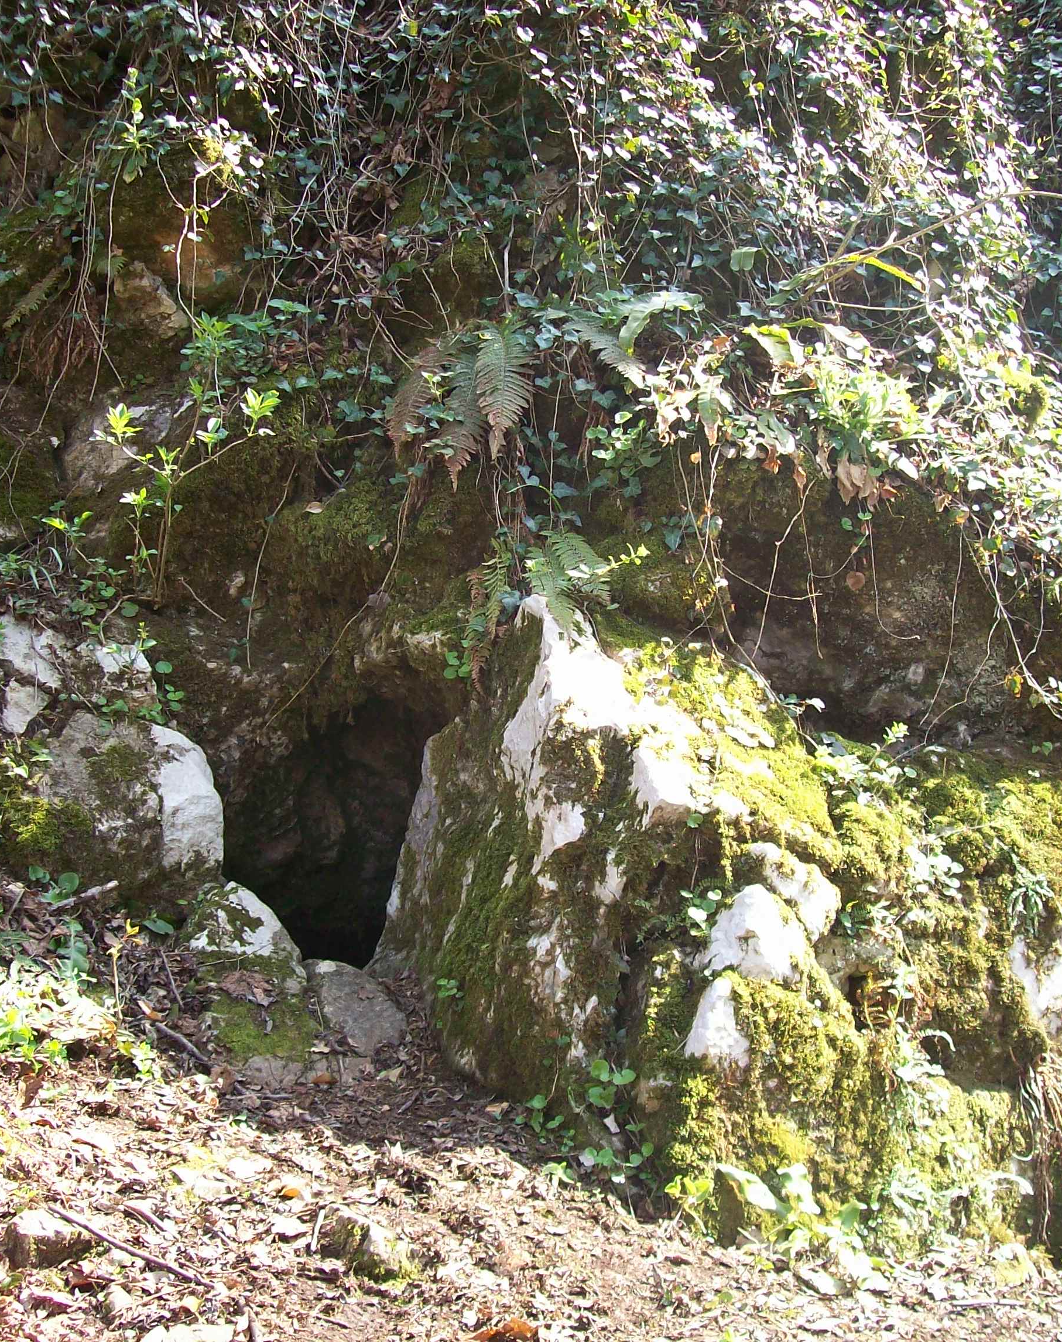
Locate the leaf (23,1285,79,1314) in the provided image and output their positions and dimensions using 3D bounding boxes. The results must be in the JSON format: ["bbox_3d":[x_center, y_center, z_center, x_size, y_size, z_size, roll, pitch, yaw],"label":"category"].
[{"bbox_3d":[-0.968,1.266,3.750,0.110,0.040,0.080,0,2,0],"label":"leaf"}]

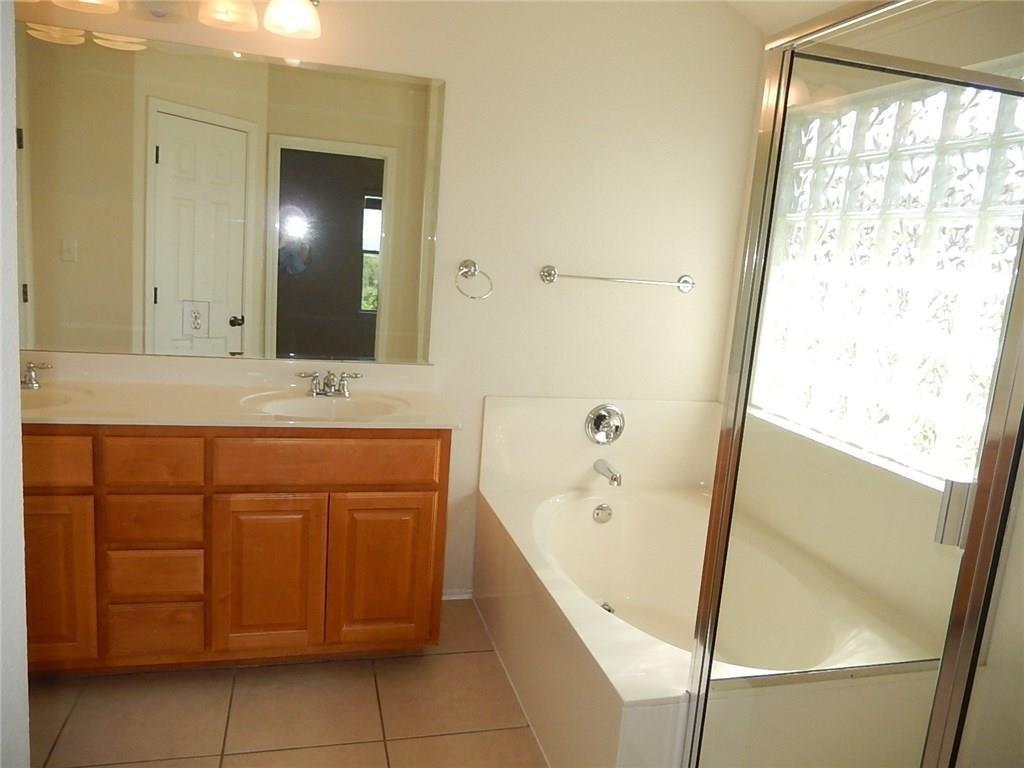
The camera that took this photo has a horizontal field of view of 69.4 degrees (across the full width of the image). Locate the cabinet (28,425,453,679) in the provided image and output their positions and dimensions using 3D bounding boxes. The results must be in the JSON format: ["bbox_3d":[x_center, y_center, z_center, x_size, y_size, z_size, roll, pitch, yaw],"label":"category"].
[{"bbox_3d":[-1.143,0.506,2.502,1.764,0.868,0.543,1,10,-15],"label":"cabinet"}]

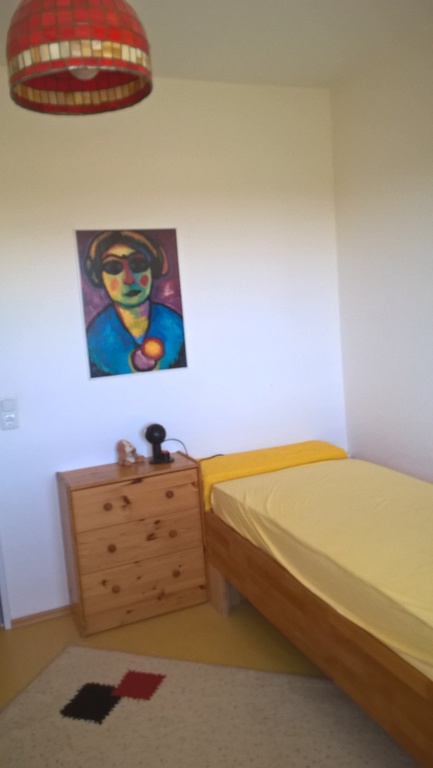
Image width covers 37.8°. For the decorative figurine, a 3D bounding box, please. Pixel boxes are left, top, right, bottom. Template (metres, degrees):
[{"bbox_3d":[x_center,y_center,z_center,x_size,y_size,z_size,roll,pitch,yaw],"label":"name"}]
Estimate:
[{"bbox_3d":[-0.422,0.345,3.125,0.105,0.115,0.095,2,9,37],"label":"decorative figurine"}]

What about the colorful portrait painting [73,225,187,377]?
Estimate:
[{"bbox_3d":[-0.401,-0.399,3.101,0.500,0.700,0.020,-7,8,-23],"label":"colorful portrait painting"}]

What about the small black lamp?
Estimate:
[{"bbox_3d":[-0.279,0.292,3.155,0.120,0.190,0.120,-7,8,-23],"label":"small black lamp"}]

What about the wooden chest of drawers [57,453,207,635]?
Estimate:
[{"bbox_3d":[-0.397,0.754,3.078,0.620,0.700,0.300,-7,8,-23],"label":"wooden chest of drawers"}]

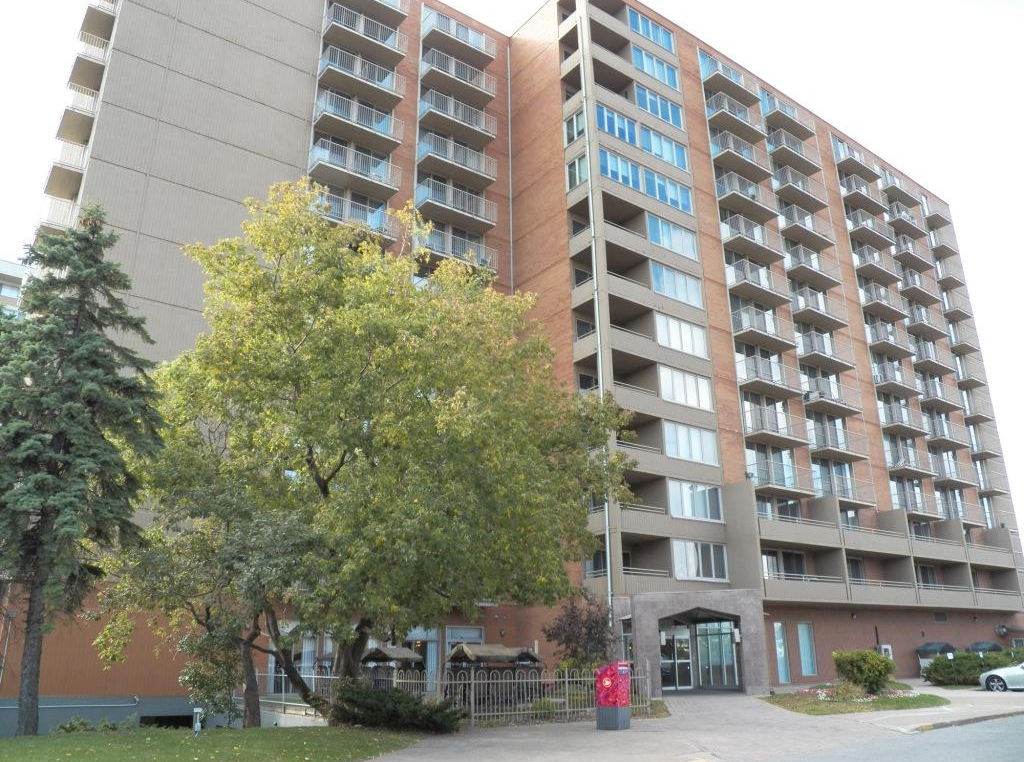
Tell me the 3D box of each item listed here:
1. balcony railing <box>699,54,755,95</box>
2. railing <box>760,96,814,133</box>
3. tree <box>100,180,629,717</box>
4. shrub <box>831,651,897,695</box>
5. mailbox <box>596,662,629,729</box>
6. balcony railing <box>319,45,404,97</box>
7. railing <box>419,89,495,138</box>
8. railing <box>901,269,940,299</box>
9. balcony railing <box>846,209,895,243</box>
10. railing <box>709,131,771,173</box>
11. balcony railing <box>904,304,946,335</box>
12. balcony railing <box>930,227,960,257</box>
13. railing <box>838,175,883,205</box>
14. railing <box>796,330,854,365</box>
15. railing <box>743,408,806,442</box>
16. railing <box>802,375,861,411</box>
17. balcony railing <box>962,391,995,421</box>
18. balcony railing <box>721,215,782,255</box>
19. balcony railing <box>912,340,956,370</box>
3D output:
[{"bbox_3d":[12.713,-17.207,47.764,3.953,1.197,1.052,14,-24,-35],"label":"balcony railing"},{"bbox_3d":[17.044,-16.149,50.944,3.953,1.197,1.052,14,-24,-35],"label":"railing"},{"bbox_3d":[-3.230,1.015,19.593,11.800,13.200,10.500,-1,-19,0],"label":"tree"},{"bbox_3d":[12.731,10.503,30.000,2.100,1.550,2.000,14,-24,-35],"label":"shrub"},{"bbox_3d":[1.984,6.168,16.259,0.500,1.220,0.500,-13,-23,31],"label":"mailbox"},{"bbox_3d":[-7.186,-14.643,39.944,4.000,1.120,1.030,14,-24,-35],"label":"balcony railing"},{"bbox_3d":[-2.785,-13.675,43.127,4.000,1.120,1.030,14,-24,-35],"label":"railing"},{"bbox_3d":[28.041,-6.404,56.888,4.000,1.120,1.030,14,-24,-35],"label":"railing"},{"bbox_3d":[24.043,-10.036,55.409,4.110,1.160,1.040,14,-24,-36],"label":"balcony railing"},{"bbox_3d":[12.982,-12.586,46.498,4.000,1.120,1.030,14,-24,-35],"label":"railing"},{"bbox_3d":[27.716,-3.825,55.267,3.953,1.197,1.052,14,-24,-35],"label":"balcony railing"},{"bbox_3d":[32.739,-10.404,62.918,2.373,1.160,1.040,14,-24,-36],"label":"balcony railing"},{"bbox_3d":[23.999,-12.541,56.273,4.110,1.160,1.040,14,-24,-36],"label":"railing"},{"bbox_3d":[17.297,-1.527,45.584,3.953,1.197,1.052,14,-24,-35],"label":"railing"},{"bbox_3d":[13.214,2.310,41.214,4.000,1.120,1.030,14,-24,-35],"label":"railing"},{"bbox_3d":[17.318,0.923,44.712,3.953,1.197,1.052,14,-24,-35],"label":"railing"},{"bbox_3d":[31.936,2.060,56.792,2.323,1.197,1.052,14,-24,-35],"label":"balcony railing"},{"bbox_3d":[13.044,-7.625,44.573,3.968,1.136,1.078,14,-24,-35],"label":"balcony railing"},{"bbox_3d":[28.094,-1.480,55.141,4.000,1.120,1.030,14,-24,-35],"label":"balcony railing"}]

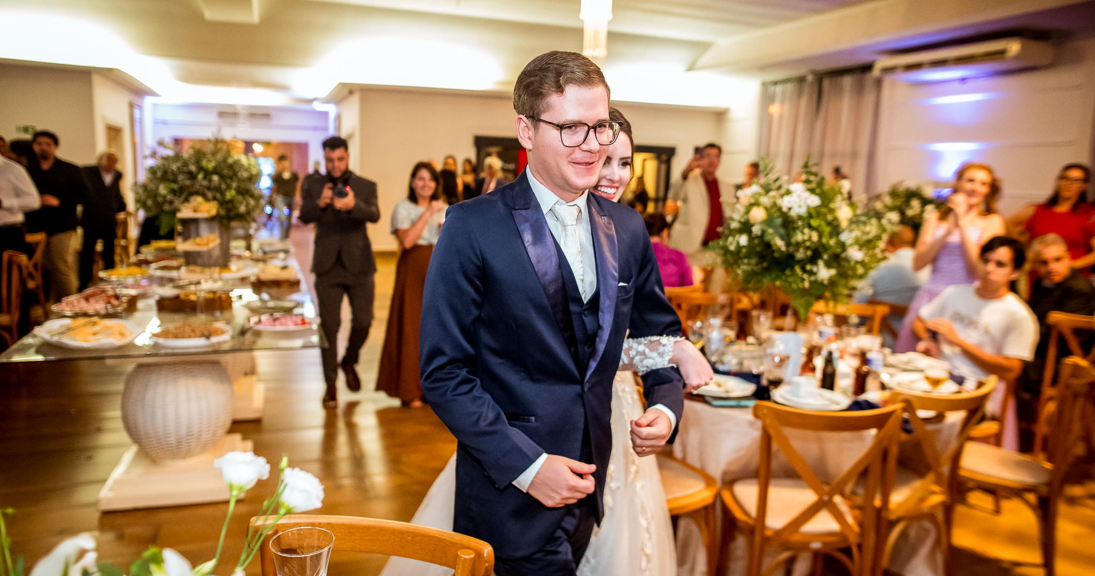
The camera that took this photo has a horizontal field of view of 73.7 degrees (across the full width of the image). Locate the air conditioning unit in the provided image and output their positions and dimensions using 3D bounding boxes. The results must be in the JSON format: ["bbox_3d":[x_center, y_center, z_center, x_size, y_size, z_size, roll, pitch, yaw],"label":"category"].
[{"bbox_3d":[4.345,-2.381,7.688,0.600,0.210,1.650,-1,10,-21],"label":"air conditioning unit"}]

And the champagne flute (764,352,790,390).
[{"bbox_3d":[0.872,0.326,2.786,0.087,0.168,0.087,2,9,0],"label":"champagne flute"}]

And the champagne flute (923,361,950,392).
[{"bbox_3d":[1.482,0.354,2.765,0.092,0.160,0.092,-1,10,-21],"label":"champagne flute"}]

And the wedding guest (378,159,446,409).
[{"bbox_3d":[-0.900,-0.055,4.974,0.540,1.583,0.450,-1,9,-18],"label":"wedding guest"}]

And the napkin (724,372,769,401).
[{"bbox_3d":[0.797,0.377,2.855,0.139,0.050,0.277,1,9,-9],"label":"napkin"}]

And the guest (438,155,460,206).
[{"bbox_3d":[-1.169,-0.735,8.916,0.455,1.663,0.297,1,9,-6],"label":"guest"}]

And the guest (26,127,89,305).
[{"bbox_3d":[-4.378,-0.510,6.537,0.550,1.748,0.380,-3,10,-30],"label":"guest"}]

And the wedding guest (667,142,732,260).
[{"bbox_3d":[1.358,-0.375,6.645,0.580,1.849,0.420,1,9,-9],"label":"wedding guest"}]

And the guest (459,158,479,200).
[{"bbox_3d":[-1.219,-1.102,11.136,0.460,1.714,0.300,2,9,-3],"label":"guest"}]

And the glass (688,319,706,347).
[{"bbox_3d":[0.691,0.229,3.353,0.087,0.160,0.087,-1,10,-21],"label":"glass"}]

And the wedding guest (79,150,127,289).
[{"bbox_3d":[-4.778,-0.672,7.926,0.530,1.603,0.360,-4,11,-33],"label":"wedding guest"}]

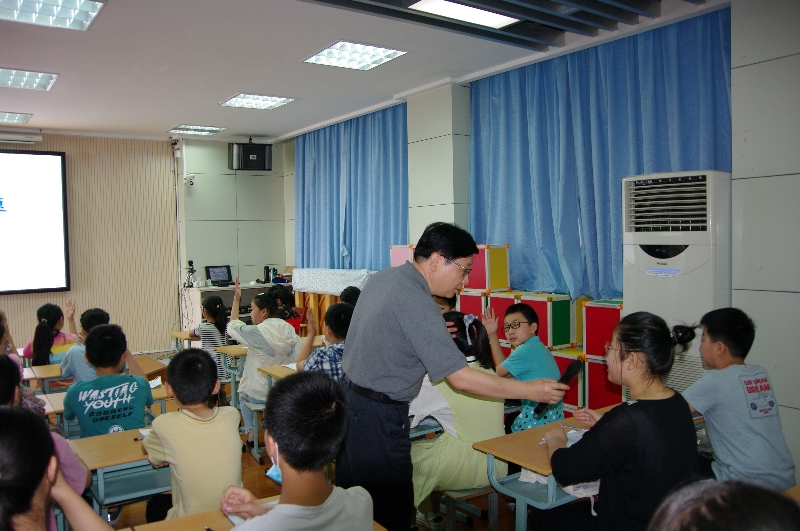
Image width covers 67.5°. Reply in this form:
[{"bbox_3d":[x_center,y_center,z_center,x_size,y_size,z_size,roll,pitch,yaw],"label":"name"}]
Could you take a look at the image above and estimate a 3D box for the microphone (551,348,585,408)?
[{"bbox_3d":[0.563,0.437,2.125,0.050,0.270,0.050,36,11,0],"label":"microphone"}]

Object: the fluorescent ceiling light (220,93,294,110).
[{"bbox_3d":[-1.458,-1.687,6.091,0.590,0.080,0.590,-4,4,-35],"label":"fluorescent ceiling light"}]

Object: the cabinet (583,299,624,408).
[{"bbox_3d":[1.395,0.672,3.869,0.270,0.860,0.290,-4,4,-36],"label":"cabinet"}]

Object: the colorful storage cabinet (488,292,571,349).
[{"bbox_3d":[0.990,0.400,4.590,0.275,0.370,0.660,-3,4,-35],"label":"colorful storage cabinet"}]

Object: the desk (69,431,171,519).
[{"bbox_3d":[-1.035,1.105,2.587,0.600,0.725,0.400,-3,4,-35],"label":"desk"}]

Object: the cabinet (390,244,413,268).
[{"bbox_3d":[0.118,-0.016,5.793,0.275,0.370,0.325,-3,4,-35],"label":"cabinet"}]

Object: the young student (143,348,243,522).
[{"bbox_3d":[-0.769,0.883,2.298,0.450,1.178,0.650,-3,4,-28],"label":"young student"}]

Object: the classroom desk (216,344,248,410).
[{"bbox_3d":[-1.048,0.993,4.595,0.600,0.725,0.400,-3,4,-35],"label":"classroom desk"}]

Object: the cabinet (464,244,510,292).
[{"bbox_3d":[0.684,0.010,4.693,0.260,0.355,0.290,-4,4,-36],"label":"cabinet"}]

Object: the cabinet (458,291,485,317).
[{"bbox_3d":[0.690,0.382,5.014,0.275,0.370,0.325,-3,4,-35],"label":"cabinet"}]

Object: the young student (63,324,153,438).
[{"bbox_3d":[-1.423,0.864,2.915,0.430,1.186,0.580,-3,4,-35],"label":"young student"}]

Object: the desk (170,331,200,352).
[{"bbox_3d":[-1.635,0.966,5.290,0.600,0.750,0.400,-4,4,-35],"label":"desk"}]

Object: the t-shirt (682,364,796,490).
[{"bbox_3d":[1.388,0.658,2.450,0.400,0.480,0.290,-4,4,-38],"label":"t-shirt"}]

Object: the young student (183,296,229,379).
[{"bbox_3d":[-1.580,0.765,4.990,0.370,1.050,0.560,-4,5,-40],"label":"young student"}]

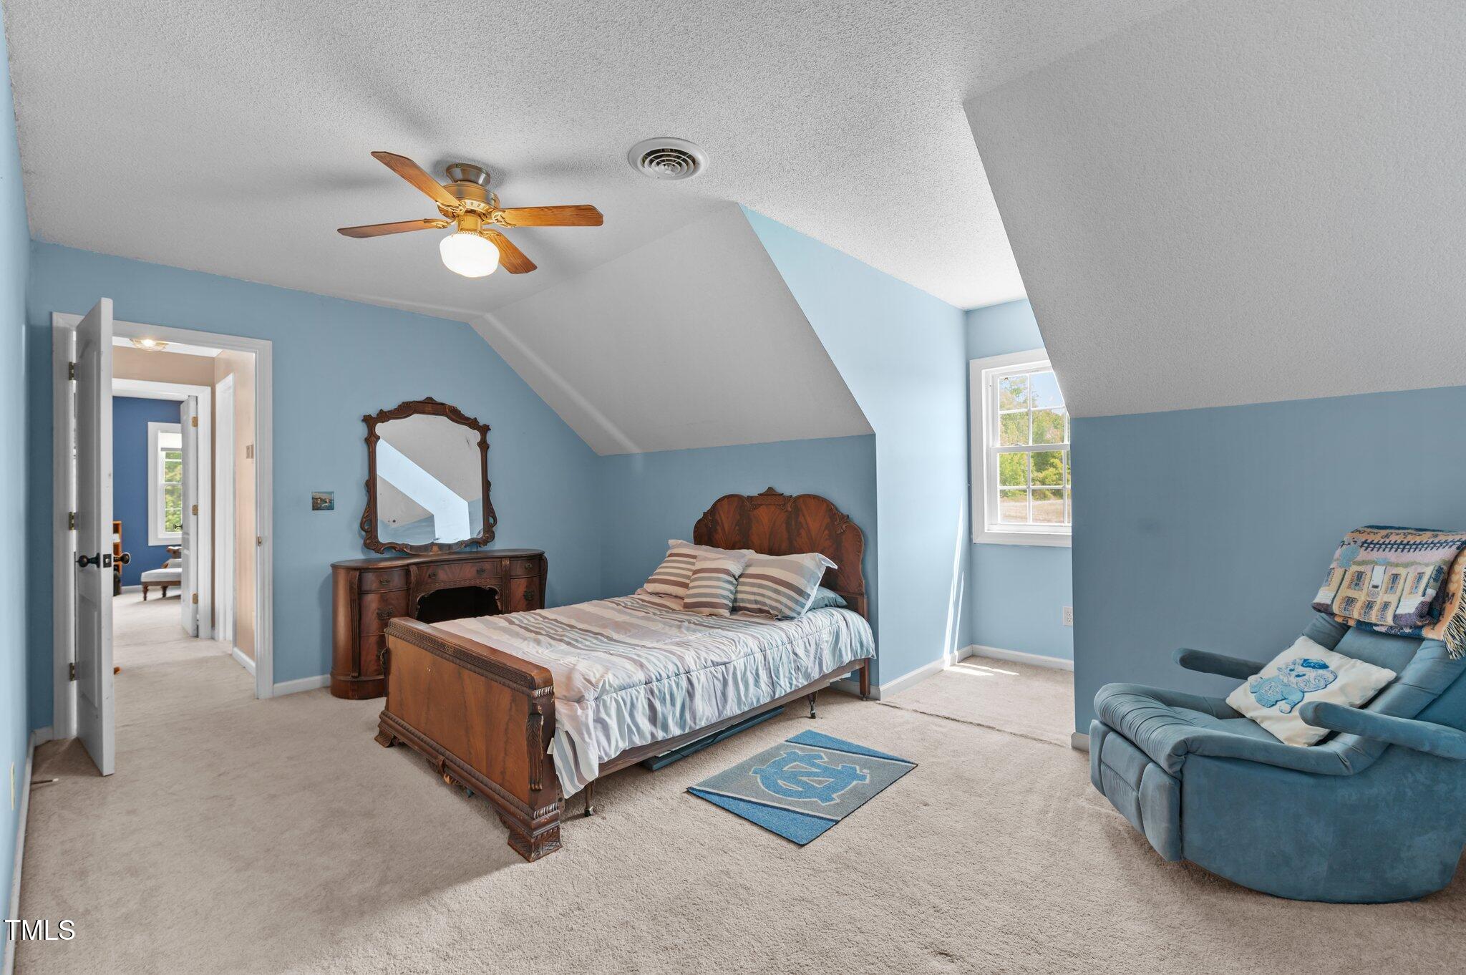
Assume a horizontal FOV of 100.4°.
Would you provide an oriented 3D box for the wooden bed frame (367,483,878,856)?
[{"bbox_3d":[-0.467,0.610,3.203,1.490,1.215,2.090,-1,-1,44],"label":"wooden bed frame"}]

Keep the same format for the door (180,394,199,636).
[{"bbox_3d":[-4.824,0.249,5.408,0.713,2.030,0.040,-1,-1,43],"label":"door"}]

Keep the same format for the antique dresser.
[{"bbox_3d":[-1.872,0.849,4.030,0.490,0.775,1.260,-1,-1,44],"label":"antique dresser"}]

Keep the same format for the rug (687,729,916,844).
[{"bbox_3d":[0.305,1.201,2.538,0.580,0.010,0.820,-1,-1,44],"label":"rug"}]

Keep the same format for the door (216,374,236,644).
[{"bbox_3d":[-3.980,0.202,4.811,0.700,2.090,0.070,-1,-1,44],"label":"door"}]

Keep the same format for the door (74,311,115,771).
[{"bbox_3d":[-2.952,0.213,2.822,0.715,2.030,0.040,-1,-1,37],"label":"door"}]

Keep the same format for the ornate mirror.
[{"bbox_3d":[-2.049,-0.075,4.194,0.060,1.080,0.890,-1,-1,44],"label":"ornate mirror"}]

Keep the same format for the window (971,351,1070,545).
[{"bbox_3d":[2.093,-0.270,4.093,0.970,1.320,0.100,-1,-1,43],"label":"window"}]

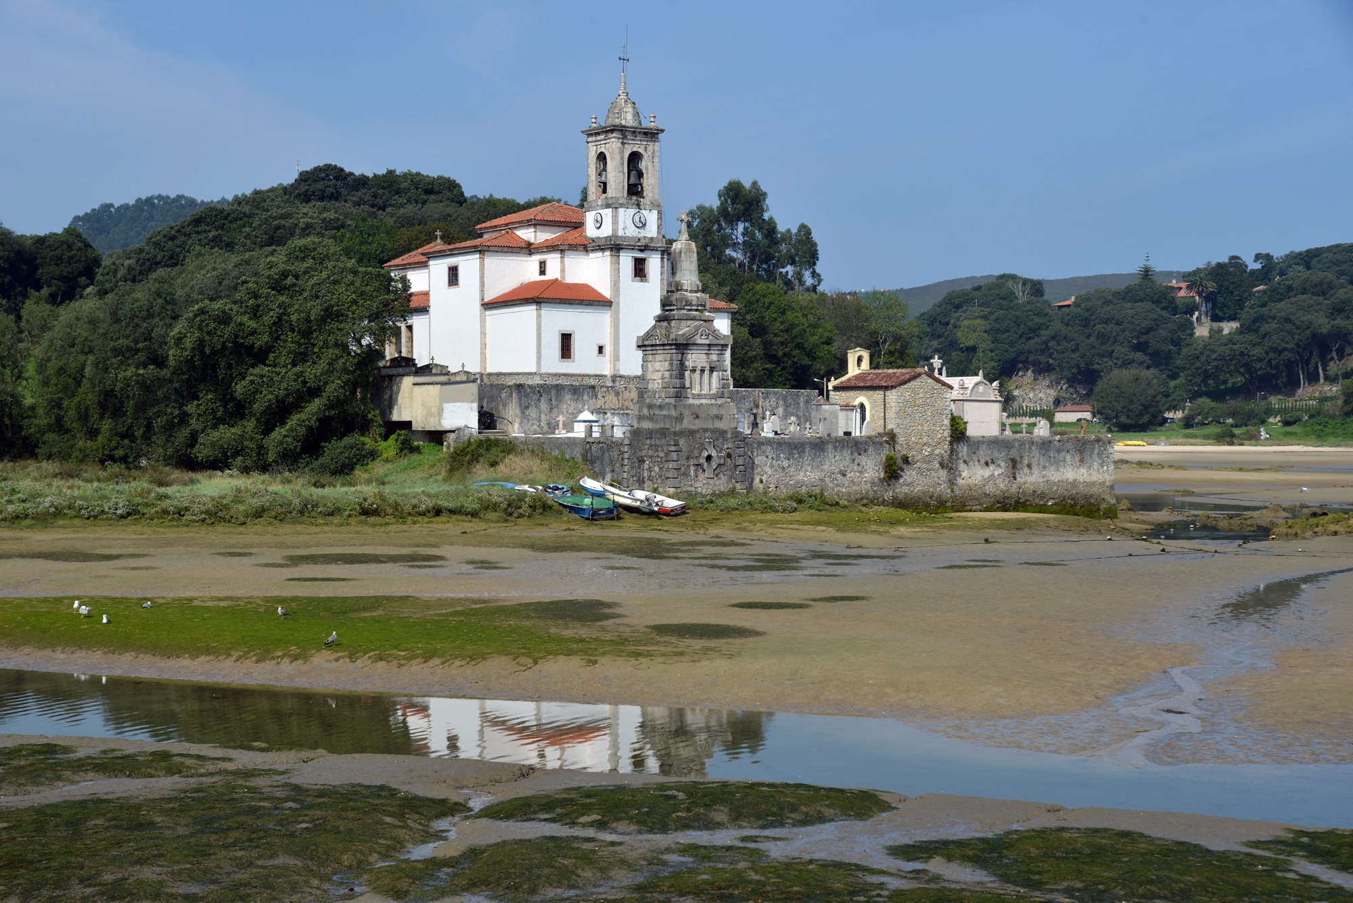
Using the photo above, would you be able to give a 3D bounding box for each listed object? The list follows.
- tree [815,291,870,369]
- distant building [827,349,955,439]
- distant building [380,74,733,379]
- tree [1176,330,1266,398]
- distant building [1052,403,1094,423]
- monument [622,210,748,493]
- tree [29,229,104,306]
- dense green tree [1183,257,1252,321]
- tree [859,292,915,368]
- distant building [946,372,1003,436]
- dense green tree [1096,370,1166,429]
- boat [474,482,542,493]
[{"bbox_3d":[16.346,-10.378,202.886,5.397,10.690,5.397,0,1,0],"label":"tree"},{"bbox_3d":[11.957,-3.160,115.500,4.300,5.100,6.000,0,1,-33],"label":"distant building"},{"bbox_3d":[-9.905,-16.104,155.985,16.900,21.820,26.800,0,1,-34],"label":"distant building"},{"bbox_3d":[117.051,-19.001,445.000,18.000,14.800,16.000,0,0,0],"label":"tree"},{"bbox_3d":[87.348,-8.376,455.000,8.600,4.300,6.000,0,0,18],"label":"distant building"},{"bbox_3d":[0.450,-5.671,116.816,4.850,15.726,4.850,-1,1,-35],"label":"monument"},{"bbox_3d":[-62.163,-18.304,209.787,7.623,9.018,7.623,0,1,0],"label":"tree"},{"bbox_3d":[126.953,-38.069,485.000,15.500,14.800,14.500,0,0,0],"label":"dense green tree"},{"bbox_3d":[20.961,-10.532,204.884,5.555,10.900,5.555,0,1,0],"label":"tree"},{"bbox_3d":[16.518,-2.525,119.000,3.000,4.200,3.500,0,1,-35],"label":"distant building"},{"bbox_3d":[90.028,-10.375,409.902,14.673,12.577,14.673,0,1,0],"label":"dense green tree"},{"bbox_3d":[-8.888,1.908,109.032,3.400,0.641,1.350,0,1,25],"label":"boat"}]

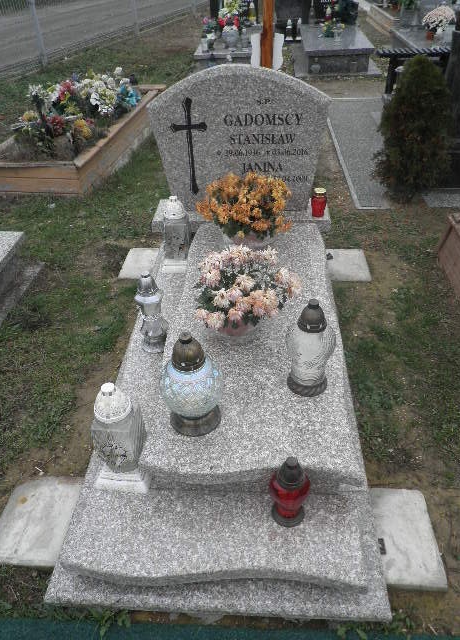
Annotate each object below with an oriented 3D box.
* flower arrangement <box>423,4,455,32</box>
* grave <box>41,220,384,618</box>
[{"bbox_3d":[2.475,-3.577,5.912,0.400,0.300,0.380,1,38,4],"label":"flower arrangement"},{"bbox_3d":[0.022,0.103,1.976,0.854,0.145,1.940,1,38,4],"label":"grave"}]

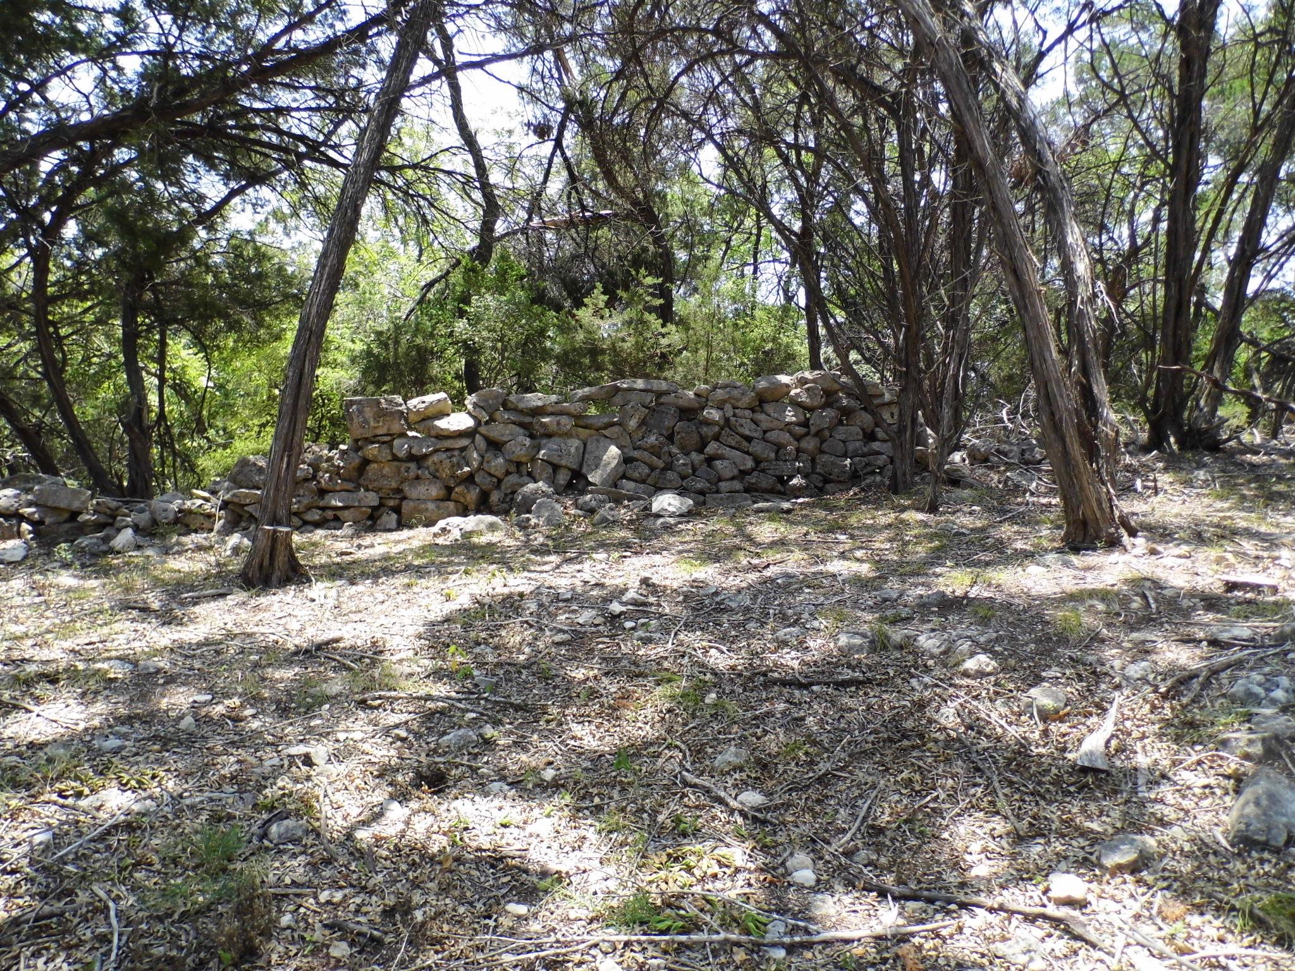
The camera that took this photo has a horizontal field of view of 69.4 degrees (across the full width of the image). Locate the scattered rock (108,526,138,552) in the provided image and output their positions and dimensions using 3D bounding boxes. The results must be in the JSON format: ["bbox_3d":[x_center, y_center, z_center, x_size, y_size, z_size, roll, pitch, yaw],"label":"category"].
[{"bbox_3d":[-4.207,0.434,7.500,0.240,0.200,0.200,-2,4,-29],"label":"scattered rock"}]

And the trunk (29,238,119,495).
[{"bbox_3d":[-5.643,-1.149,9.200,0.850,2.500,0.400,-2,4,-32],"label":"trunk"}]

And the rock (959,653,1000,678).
[{"bbox_3d":[1.469,0.795,4.140,0.180,0.090,0.140,1,4,20],"label":"rock"}]

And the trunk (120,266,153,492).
[{"bbox_3d":[-4.966,-0.940,9.100,0.320,2.350,0.300,-2,4,-29],"label":"trunk"}]

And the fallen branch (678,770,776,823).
[{"bbox_3d":[0.242,1.009,3.074,0.075,0.035,0.448,-9,11,-38],"label":"fallen branch"}]

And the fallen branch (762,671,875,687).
[{"bbox_3d":[0.745,0.834,4.087,0.468,0.040,0.087,-1,9,9],"label":"fallen branch"}]

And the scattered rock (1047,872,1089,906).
[{"bbox_3d":[1.178,1.129,2.620,0.108,0.055,0.080,1,3,18],"label":"scattered rock"}]

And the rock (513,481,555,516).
[{"bbox_3d":[-1.010,0.112,8.300,0.370,0.290,0.300,0,3,-7],"label":"rock"}]

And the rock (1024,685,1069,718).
[{"bbox_3d":[1.577,0.855,3.700,0.180,0.105,0.150,1,4,23],"label":"rock"}]

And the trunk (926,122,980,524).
[{"bbox_3d":[2.622,-1.406,8.000,0.440,3.250,0.380,1,4,18],"label":"trunk"}]

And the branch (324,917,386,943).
[{"bbox_3d":[-0.803,1.222,2.570,0.185,0.033,0.035,2,3,20],"label":"branch"}]

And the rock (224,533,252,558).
[{"bbox_3d":[-3.435,0.501,7.850,0.210,0.190,0.180,0,3,-11],"label":"rock"}]

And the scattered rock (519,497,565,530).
[{"bbox_3d":[-0.984,0.260,8.750,0.400,0.280,0.320,1,3,0],"label":"scattered rock"}]

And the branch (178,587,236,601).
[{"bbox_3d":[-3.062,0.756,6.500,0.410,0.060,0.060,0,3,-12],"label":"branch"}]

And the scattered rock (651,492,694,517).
[{"bbox_3d":[0.240,0.186,9.050,0.400,0.230,0.300,1,3,0],"label":"scattered rock"}]

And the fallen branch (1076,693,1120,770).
[{"bbox_3d":[1.720,0.871,3.462,0.181,0.080,0.653,4,11,37],"label":"fallen branch"}]

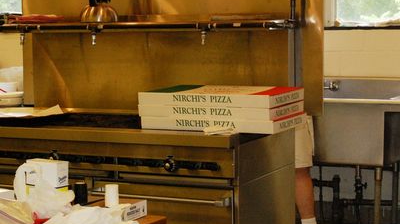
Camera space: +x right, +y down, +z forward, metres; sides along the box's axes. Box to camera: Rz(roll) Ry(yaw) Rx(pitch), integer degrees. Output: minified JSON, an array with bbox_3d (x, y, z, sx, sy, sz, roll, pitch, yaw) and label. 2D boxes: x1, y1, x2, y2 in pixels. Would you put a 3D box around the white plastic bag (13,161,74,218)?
[{"bbox_3d":[-0.516,0.259,3.000,0.190,0.170,0.165,-1,5,-7],"label":"white plastic bag"}]

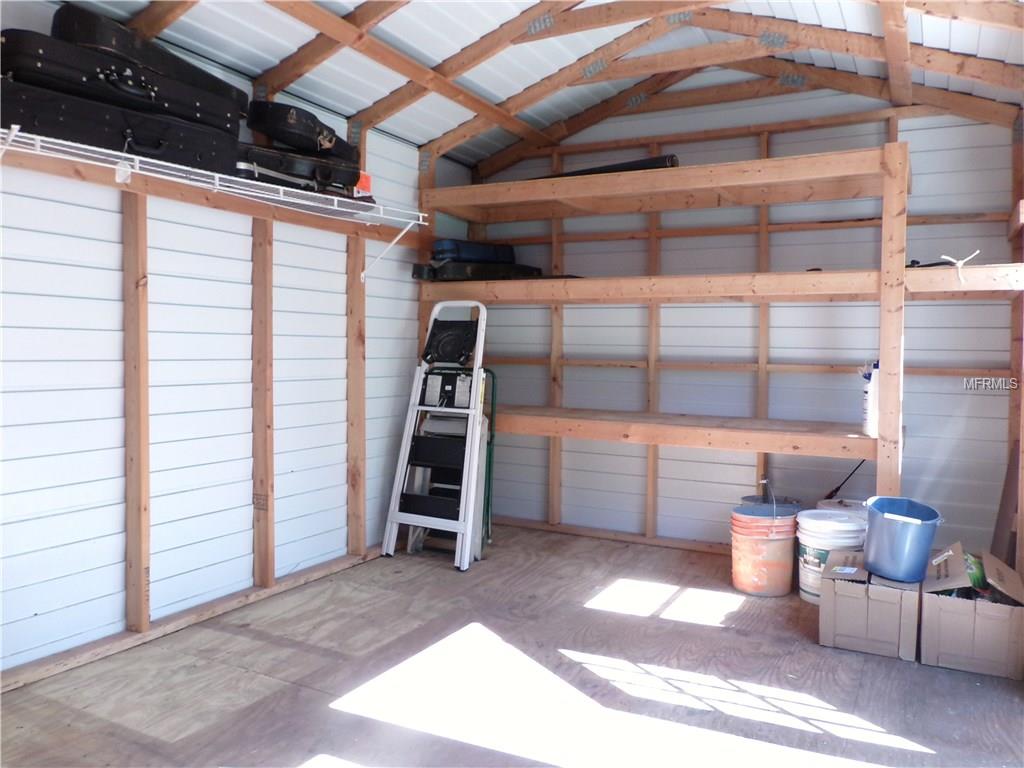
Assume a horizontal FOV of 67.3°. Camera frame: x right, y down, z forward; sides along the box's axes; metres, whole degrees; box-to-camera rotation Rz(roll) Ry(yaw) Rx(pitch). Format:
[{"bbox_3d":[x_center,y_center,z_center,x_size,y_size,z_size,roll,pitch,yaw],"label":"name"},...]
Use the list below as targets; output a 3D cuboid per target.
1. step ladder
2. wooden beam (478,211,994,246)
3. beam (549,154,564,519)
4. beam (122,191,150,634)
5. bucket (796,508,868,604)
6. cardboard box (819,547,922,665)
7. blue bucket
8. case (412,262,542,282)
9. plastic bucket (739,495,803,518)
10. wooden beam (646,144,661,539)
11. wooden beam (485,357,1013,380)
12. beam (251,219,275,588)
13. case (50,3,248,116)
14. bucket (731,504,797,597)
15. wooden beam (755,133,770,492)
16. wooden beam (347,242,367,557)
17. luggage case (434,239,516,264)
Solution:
[{"bbox_3d":[-0.363,0.235,4.075,0.540,1.380,0.130,2,-7,26],"label":"step ladder"},{"bbox_3d":[1.047,-0.796,4.068,2.653,0.042,0.080,2,3,27],"label":"wooden beam"},{"bbox_3d":[0.266,-0.247,4.500,0.041,2.144,0.087,2,3,27],"label":"beam"},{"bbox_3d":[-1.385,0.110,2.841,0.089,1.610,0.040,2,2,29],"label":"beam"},{"bbox_3d":[1.413,0.778,3.399,0.315,0.370,0.315,2,2,29],"label":"bucket"},{"bbox_3d":[1.369,0.830,2.931,0.315,0.250,0.410,2,3,27],"label":"cardboard box"},{"bbox_3d":[1.487,0.592,2.933,0.285,0.270,0.270,9,5,29],"label":"blue bucket"},{"bbox_3d":[-0.199,-0.595,4.165,0.660,0.100,0.210,0,3,-11],"label":"case"},{"bbox_3d":[1.300,0.764,3.857,0.295,0.362,0.295,2,2,29],"label":"plastic bucket"},{"bbox_3d":[0.787,-0.226,4.231,0.041,2.144,0.087,1,3,27],"label":"wooden beam"},{"bbox_3d":[1.080,-0.094,4.254,2.820,0.040,0.085,3,3,30],"label":"wooden beam"},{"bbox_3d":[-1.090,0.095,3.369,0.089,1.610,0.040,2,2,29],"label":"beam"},{"bbox_3d":[-1.224,-1.060,2.634,0.280,0.130,0.760,2,2,29],"label":"case"},{"bbox_3d":[1.134,0.748,3.482,0.285,0.356,0.285,2,3,27],"label":"bucket"},{"bbox_3d":[1.301,-0.206,3.964,0.041,2.145,0.087,1,3,27],"label":"wooden beam"},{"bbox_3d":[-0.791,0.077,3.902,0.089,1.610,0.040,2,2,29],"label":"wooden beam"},{"bbox_3d":[-0.213,-0.706,4.234,0.380,0.122,0.200,-1,3,-36],"label":"luggage case"}]

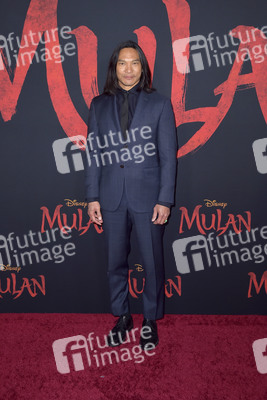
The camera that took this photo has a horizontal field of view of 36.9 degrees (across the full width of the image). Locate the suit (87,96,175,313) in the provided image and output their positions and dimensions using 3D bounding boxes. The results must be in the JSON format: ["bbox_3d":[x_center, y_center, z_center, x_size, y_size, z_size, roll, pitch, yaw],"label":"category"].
[{"bbox_3d":[-0.013,0.036,2.370,0.530,1.360,0.290,2,8,11],"label":"suit"}]

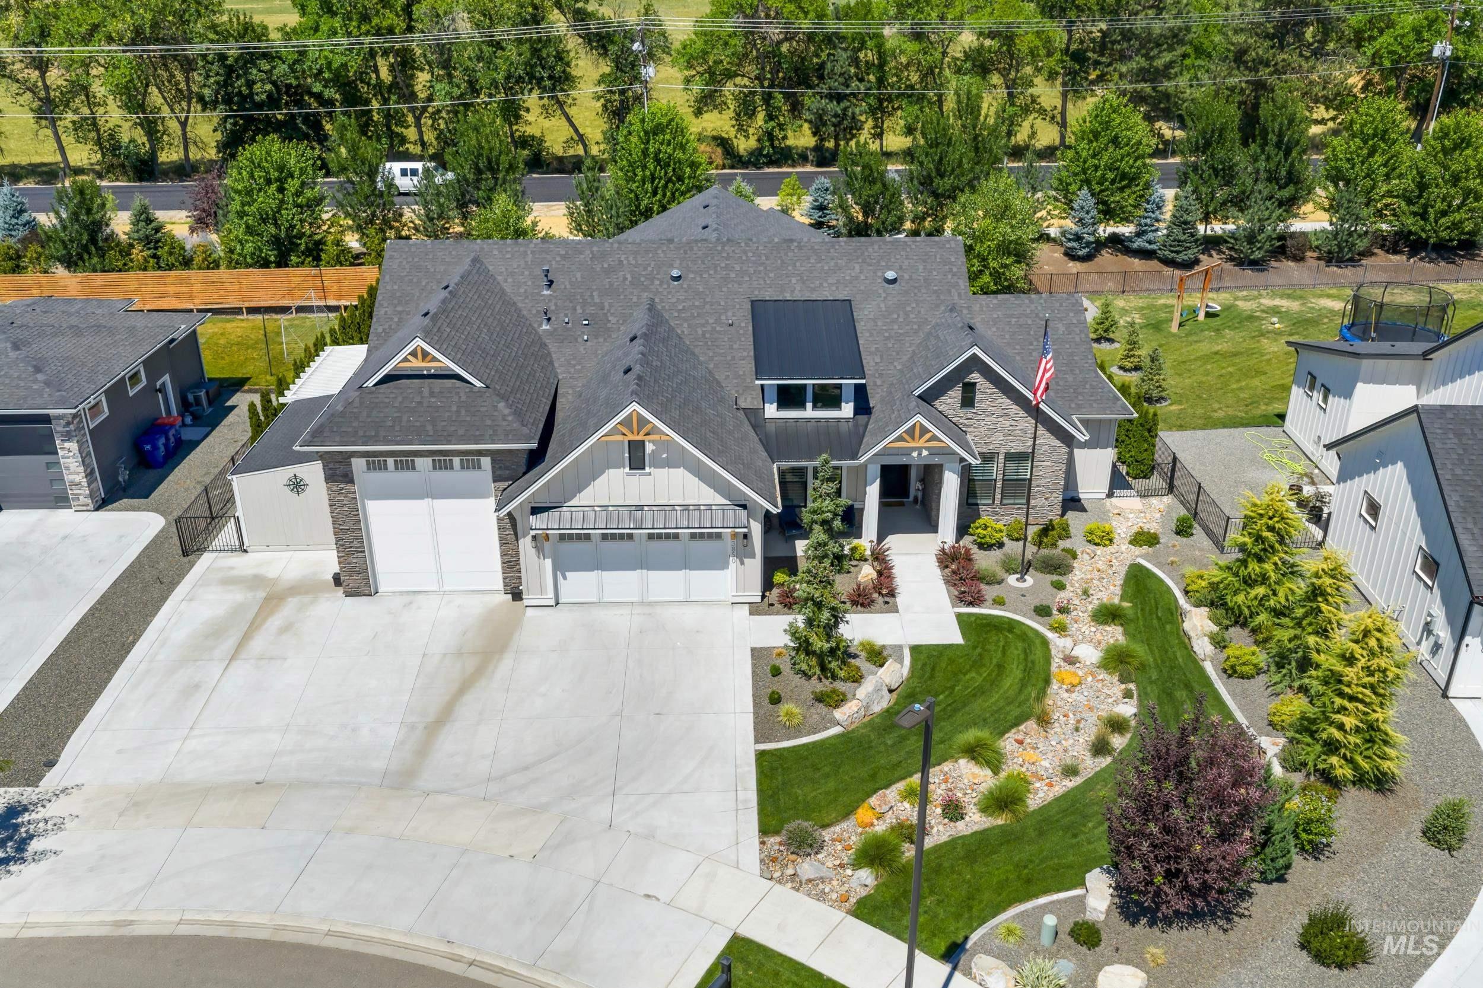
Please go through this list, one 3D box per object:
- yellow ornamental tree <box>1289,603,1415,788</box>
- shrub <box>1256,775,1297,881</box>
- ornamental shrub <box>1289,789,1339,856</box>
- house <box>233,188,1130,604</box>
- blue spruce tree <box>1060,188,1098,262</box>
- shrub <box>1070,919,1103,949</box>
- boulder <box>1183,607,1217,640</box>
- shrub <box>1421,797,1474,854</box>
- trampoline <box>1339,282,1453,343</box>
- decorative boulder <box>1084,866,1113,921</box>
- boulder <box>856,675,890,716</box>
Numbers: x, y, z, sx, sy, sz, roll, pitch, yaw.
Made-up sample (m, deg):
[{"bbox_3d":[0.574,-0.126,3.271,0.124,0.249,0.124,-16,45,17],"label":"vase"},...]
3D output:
[{"bbox_3d":[13.457,4.271,25.300,2.550,3.650,2.500,0,25,0],"label":"yellow ornamental tree"},{"bbox_3d":[10.561,6.634,22.885,0.900,2.100,1.050,-1,25,-1],"label":"shrub"},{"bbox_3d":[11.562,6.580,23.300,1.000,1.100,1.000,0,25,0],"label":"ornamental shrub"},{"bbox_3d":[-1.026,-5.413,41.670,27.400,8.000,24.200,-1,25,-1],"label":"house"},{"bbox_3d":[19.180,-15.337,65.500,2.200,3.900,2.200,0,25,0],"label":"blue spruce tree"},{"bbox_3d":[6.449,8.196,21.564,0.600,0.430,0.600,-1,25,-1],"label":"shrub"},{"bbox_3d":[12.413,3.485,31.229,0.920,0.650,0.800,-1,25,-1],"label":"boulder"},{"bbox_3d":[14.525,6.801,23.732,0.920,1.050,0.920,-1,25,-1],"label":"shrub"},{"bbox_3d":[28.326,-7.192,49.811,4.700,2.700,4.700,0,25,0],"label":"trampoline"},{"bbox_3d":[6.767,7.558,21.800,0.540,0.520,0.900,0,25,0],"label":"decorative boulder"},{"bbox_3d":[3.161,4.854,27.600,0.650,0.600,0.950,19,31,36],"label":"boulder"}]

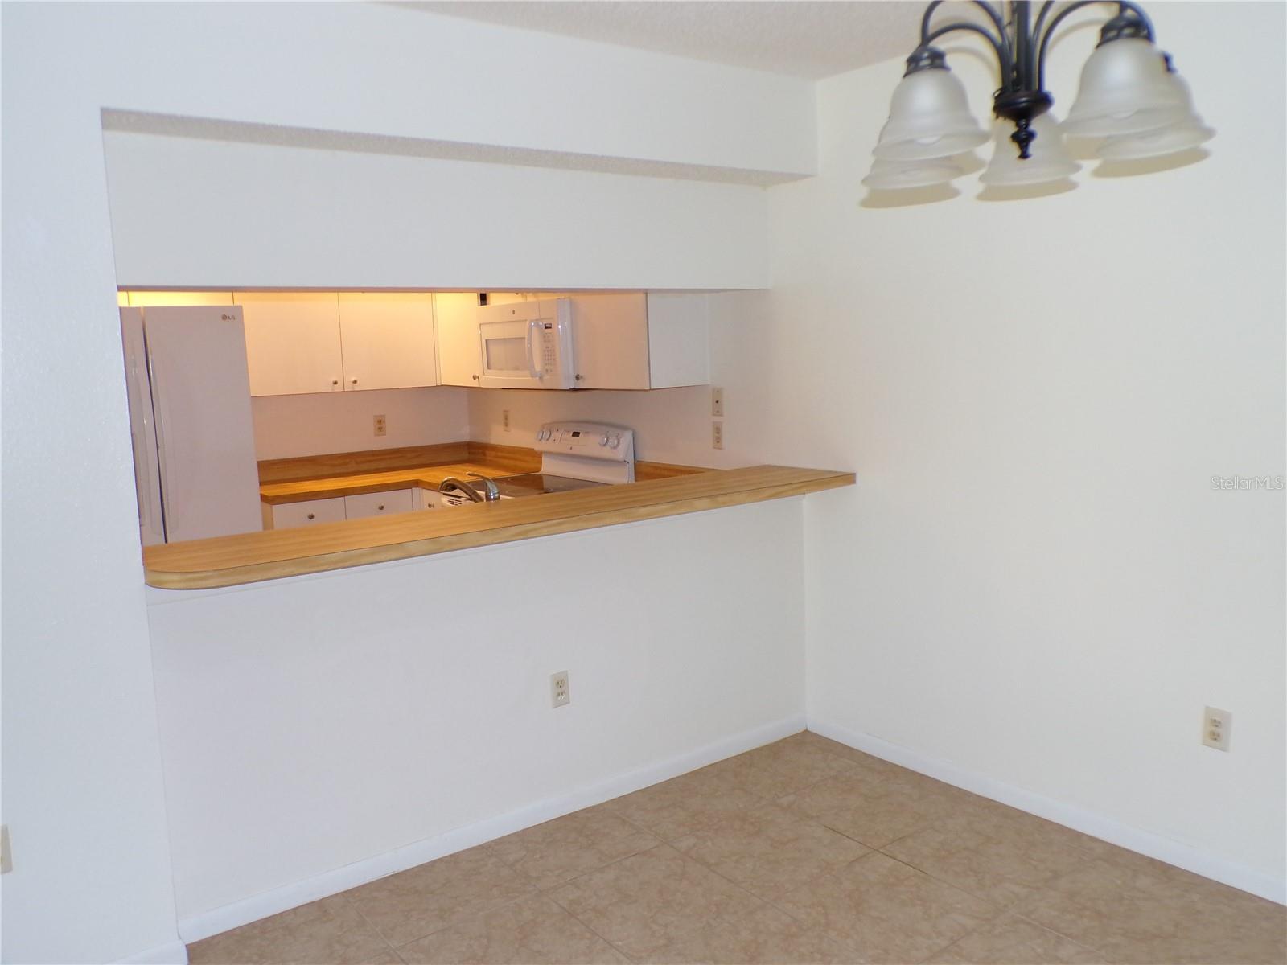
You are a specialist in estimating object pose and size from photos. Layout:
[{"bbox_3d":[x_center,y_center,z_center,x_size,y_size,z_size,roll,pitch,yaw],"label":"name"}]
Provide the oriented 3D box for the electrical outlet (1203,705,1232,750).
[{"bbox_3d":[1.605,0.689,2.906,0.008,0.114,0.070,-7,9,-36],"label":"electrical outlet"}]

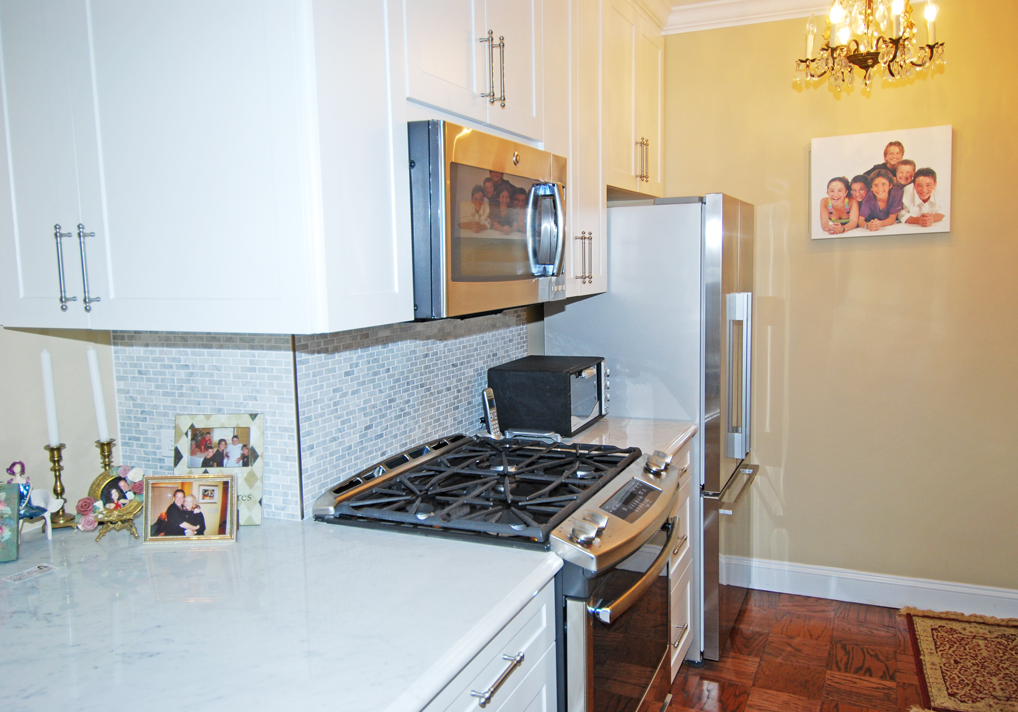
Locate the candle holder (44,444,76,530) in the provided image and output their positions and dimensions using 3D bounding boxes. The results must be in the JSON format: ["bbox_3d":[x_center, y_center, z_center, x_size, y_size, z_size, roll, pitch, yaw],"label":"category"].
[{"bbox_3d":[-1.044,0.304,1.859,0.072,0.190,0.072,-3,7,-14],"label":"candle holder"}]

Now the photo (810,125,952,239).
[{"bbox_3d":[1.499,-0.694,3.235,0.510,0.410,0.032,2,7,25],"label":"photo"}]

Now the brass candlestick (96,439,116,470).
[{"bbox_3d":[-0.951,0.297,1.899,0.072,0.190,0.072,-3,7,-14],"label":"brass candlestick"}]

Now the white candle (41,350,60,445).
[{"bbox_3d":[-1.052,0.103,1.838,0.022,0.245,0.022,-3,7,-14],"label":"white candle"}]

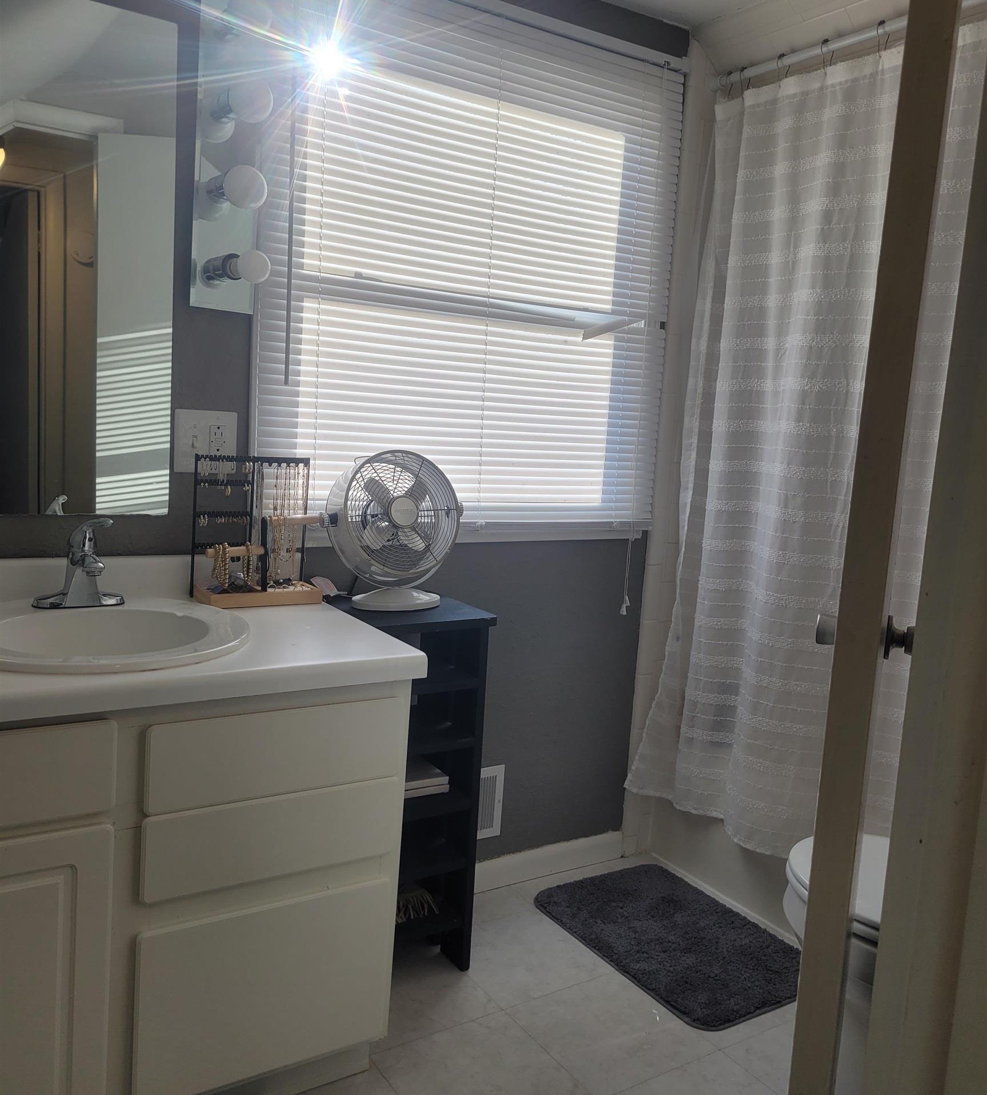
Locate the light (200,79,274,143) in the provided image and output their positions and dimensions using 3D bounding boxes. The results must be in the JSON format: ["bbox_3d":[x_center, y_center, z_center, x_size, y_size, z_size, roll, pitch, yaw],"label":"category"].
[{"bbox_3d":[-0.459,-0.824,1.842,0.080,0.080,0.150,-2,9,-33],"label":"light"}]

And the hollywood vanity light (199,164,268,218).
[{"bbox_3d":[-0.476,-0.669,1.857,0.080,0.080,0.150,-2,9,-33],"label":"hollywood vanity light"}]

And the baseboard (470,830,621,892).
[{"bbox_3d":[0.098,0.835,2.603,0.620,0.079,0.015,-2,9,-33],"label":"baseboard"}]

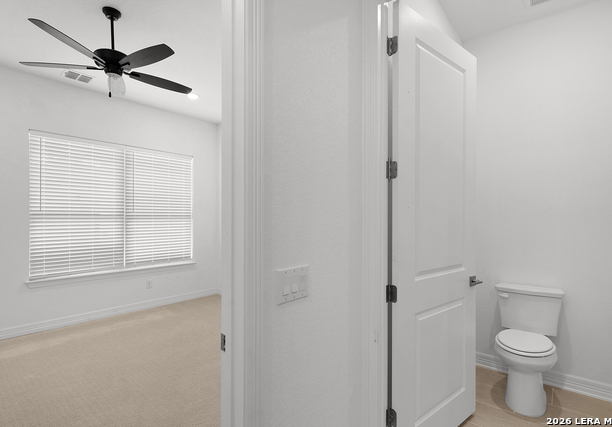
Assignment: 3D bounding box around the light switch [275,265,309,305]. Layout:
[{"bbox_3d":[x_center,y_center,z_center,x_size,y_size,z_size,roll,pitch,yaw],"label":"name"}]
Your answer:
[{"bbox_3d":[-0.042,0.265,1.125,0.011,0.121,0.163,-1,-1,41],"label":"light switch"}]

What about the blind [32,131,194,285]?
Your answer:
[{"bbox_3d":[-2.562,-0.080,4.277,0.070,1.720,2.000,-1,-1,41],"label":"blind"}]

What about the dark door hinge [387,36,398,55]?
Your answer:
[{"bbox_3d":[0.441,-0.855,1.545,0.056,0.090,0.028,0,-1,1],"label":"dark door hinge"}]

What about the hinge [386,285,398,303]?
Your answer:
[{"bbox_3d":[0.441,0.413,1.545,0.056,0.090,0.028,0,-1,1],"label":"hinge"}]

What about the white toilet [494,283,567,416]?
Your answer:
[{"bbox_3d":[1.609,0.976,2.215,0.440,0.760,0.690,-1,-1,41],"label":"white toilet"}]

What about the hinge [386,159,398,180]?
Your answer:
[{"bbox_3d":[0.441,-0.220,1.545,0.056,0.090,0.028,0,-1,1],"label":"hinge"}]

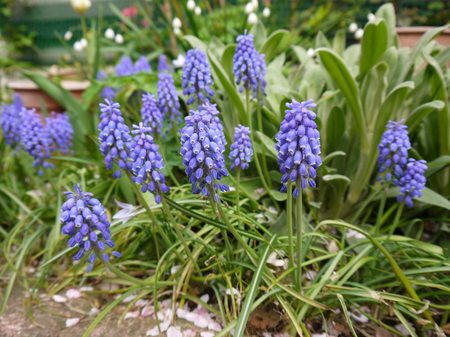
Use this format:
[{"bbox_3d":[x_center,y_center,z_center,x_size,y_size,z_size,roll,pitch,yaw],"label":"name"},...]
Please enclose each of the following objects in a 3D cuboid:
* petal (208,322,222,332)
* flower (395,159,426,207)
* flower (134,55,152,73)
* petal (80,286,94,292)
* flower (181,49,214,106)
[{"bbox_3d":[-0.008,0.128,0.292,0.011,0.003,0.010,0,22,0],"label":"petal"},{"bbox_3d":[0.176,0.014,0.345,0.028,0.049,0.028,13,21,0],"label":"flower"},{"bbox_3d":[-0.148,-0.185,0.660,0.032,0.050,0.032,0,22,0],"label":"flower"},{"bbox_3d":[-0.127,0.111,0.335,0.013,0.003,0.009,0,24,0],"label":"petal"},{"bbox_3d":[-0.028,-0.093,0.370,0.031,0.062,0.031,-5,21,0],"label":"flower"}]

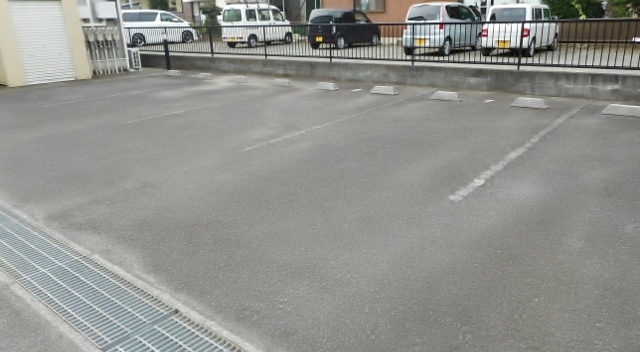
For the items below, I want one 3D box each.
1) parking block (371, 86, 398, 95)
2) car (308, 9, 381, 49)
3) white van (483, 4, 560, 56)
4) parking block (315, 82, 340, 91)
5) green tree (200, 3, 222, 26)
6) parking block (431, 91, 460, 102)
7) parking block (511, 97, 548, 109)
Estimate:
[{"bbox_3d":[1.194,-1.533,8.327,0.500,0.120,0.160,13,24,37],"label":"parking block"},{"bbox_3d":[1.150,-6.390,19.982,1.480,1.580,3.400,13,24,37],"label":"car"},{"bbox_3d":[6.534,-4.722,14.858,1.480,1.510,3.400,13,24,37],"label":"white van"},{"bbox_3d":[0.202,-1.764,9.086,0.500,0.120,0.160,13,24,37],"label":"parking block"},{"bbox_3d":[-6.632,-9.479,28.440,1.350,2.240,1.280,13,24,37],"label":"green tree"},{"bbox_3d":[2.123,-1.316,7.616,0.500,0.120,0.160,13,24,37],"label":"parking block"},{"bbox_3d":[3.123,-1.082,6.852,0.500,0.120,0.160,13,24,37],"label":"parking block"}]

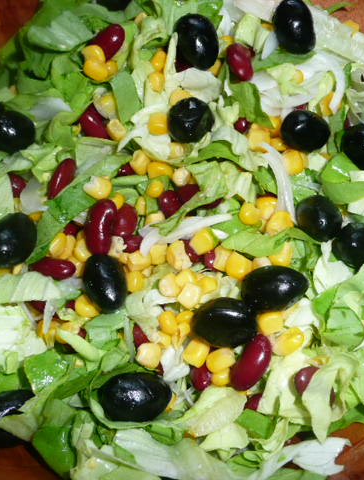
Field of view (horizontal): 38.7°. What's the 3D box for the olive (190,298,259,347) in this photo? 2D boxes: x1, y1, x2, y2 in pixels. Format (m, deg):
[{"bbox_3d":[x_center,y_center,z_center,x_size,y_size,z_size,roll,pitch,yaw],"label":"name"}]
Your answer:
[{"bbox_3d":[0.015,0.030,0.188,0.023,0.018,0.018,8,72,2],"label":"olive"}]

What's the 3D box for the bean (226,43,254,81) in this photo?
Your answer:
[{"bbox_3d":[0.026,-0.080,0.233,0.011,0.009,0.018,-14,71,-5],"label":"bean"}]

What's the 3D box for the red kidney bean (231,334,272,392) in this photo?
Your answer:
[{"bbox_3d":[0.025,0.043,0.183,0.010,0.010,0.021,29,74,9],"label":"red kidney bean"}]

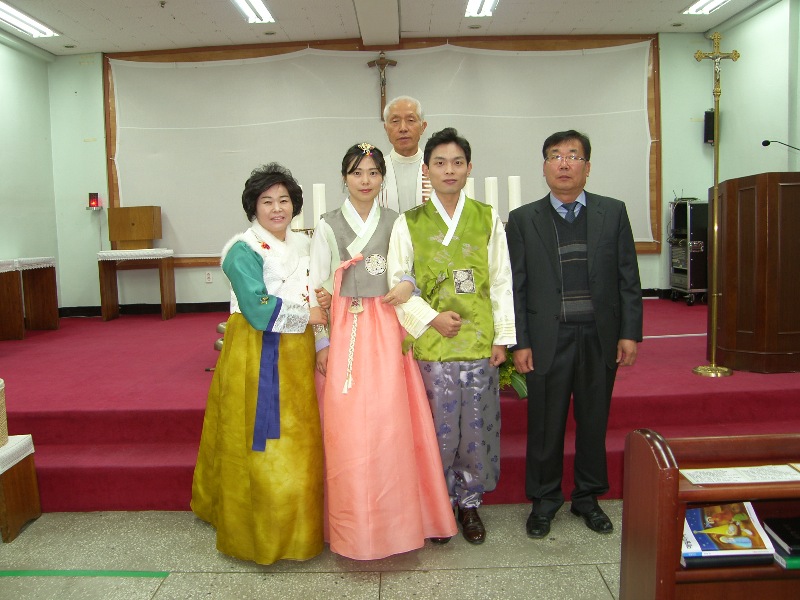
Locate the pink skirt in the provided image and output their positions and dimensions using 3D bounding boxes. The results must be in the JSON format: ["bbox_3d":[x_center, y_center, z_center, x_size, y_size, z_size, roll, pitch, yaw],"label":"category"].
[{"bbox_3d":[-0.050,0.410,2.699,0.550,1.185,0.500,-2,6,3],"label":"pink skirt"}]

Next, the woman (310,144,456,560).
[{"bbox_3d":[-0.072,0.198,2.667,0.580,1.645,0.500,-2,6,3],"label":"woman"}]

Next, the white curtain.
[{"bbox_3d":[-0.208,-1.716,7.280,6.150,2.320,0.100,-2,6,1],"label":"white curtain"}]

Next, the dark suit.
[{"bbox_3d":[0.726,0.246,2.717,0.560,1.388,0.320,-1,6,6],"label":"dark suit"}]

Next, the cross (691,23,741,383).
[{"bbox_3d":[1.768,-0.551,3.620,0.270,1.950,0.240,-1,6,4],"label":"cross"}]

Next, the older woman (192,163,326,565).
[{"bbox_3d":[-0.586,0.244,2.675,0.510,1.585,0.530,-4,6,-24],"label":"older woman"}]

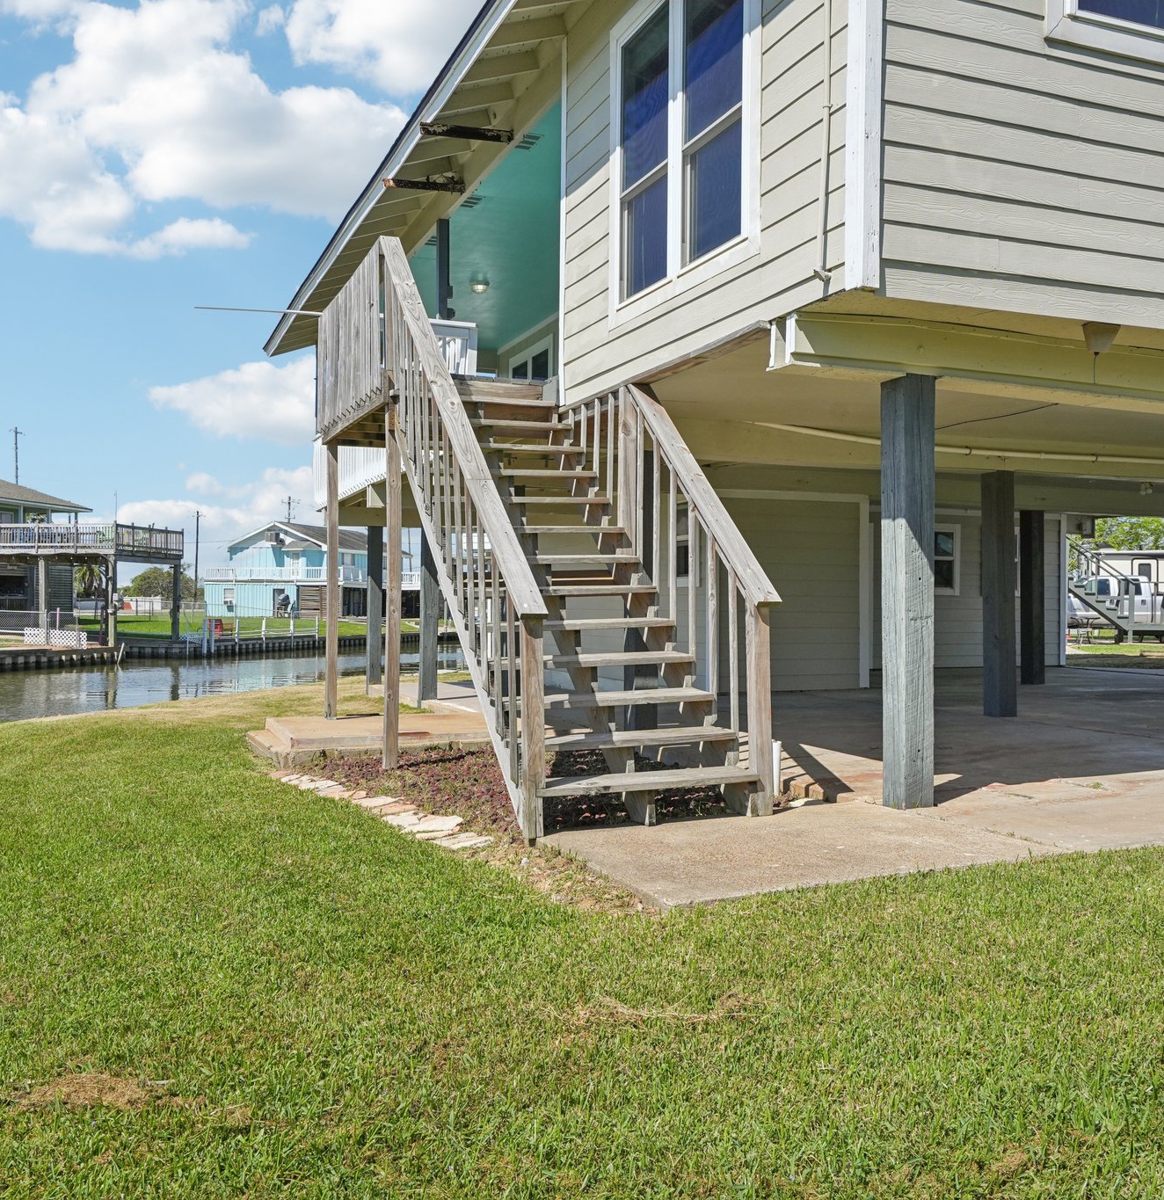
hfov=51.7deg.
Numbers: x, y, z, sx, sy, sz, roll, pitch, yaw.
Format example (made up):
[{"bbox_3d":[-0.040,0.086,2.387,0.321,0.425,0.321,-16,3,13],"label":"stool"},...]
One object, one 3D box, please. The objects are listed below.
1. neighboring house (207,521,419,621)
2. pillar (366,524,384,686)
[{"bbox_3d":[-20.900,-2.100,95.000,10.800,6.950,15.000,0,0,13],"label":"neighboring house"},{"bbox_3d":[-3.320,0.130,19.200,0.210,2.560,0.210,0,0,-22],"label":"pillar"}]

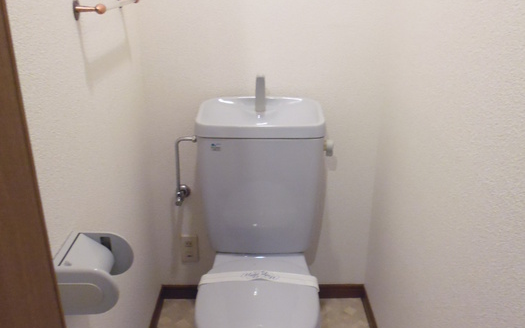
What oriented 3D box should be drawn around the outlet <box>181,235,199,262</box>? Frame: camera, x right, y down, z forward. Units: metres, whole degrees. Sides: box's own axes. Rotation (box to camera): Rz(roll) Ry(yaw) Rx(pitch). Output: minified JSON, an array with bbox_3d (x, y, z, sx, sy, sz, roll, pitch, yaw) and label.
[{"bbox_3d":[-0.291,0.348,1.959,0.069,0.120,0.012,0,23,-1],"label":"outlet"}]

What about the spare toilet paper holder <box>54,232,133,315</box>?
[{"bbox_3d":[-0.351,0.227,1.027,0.127,0.110,0.148,0,23,-1],"label":"spare toilet paper holder"}]

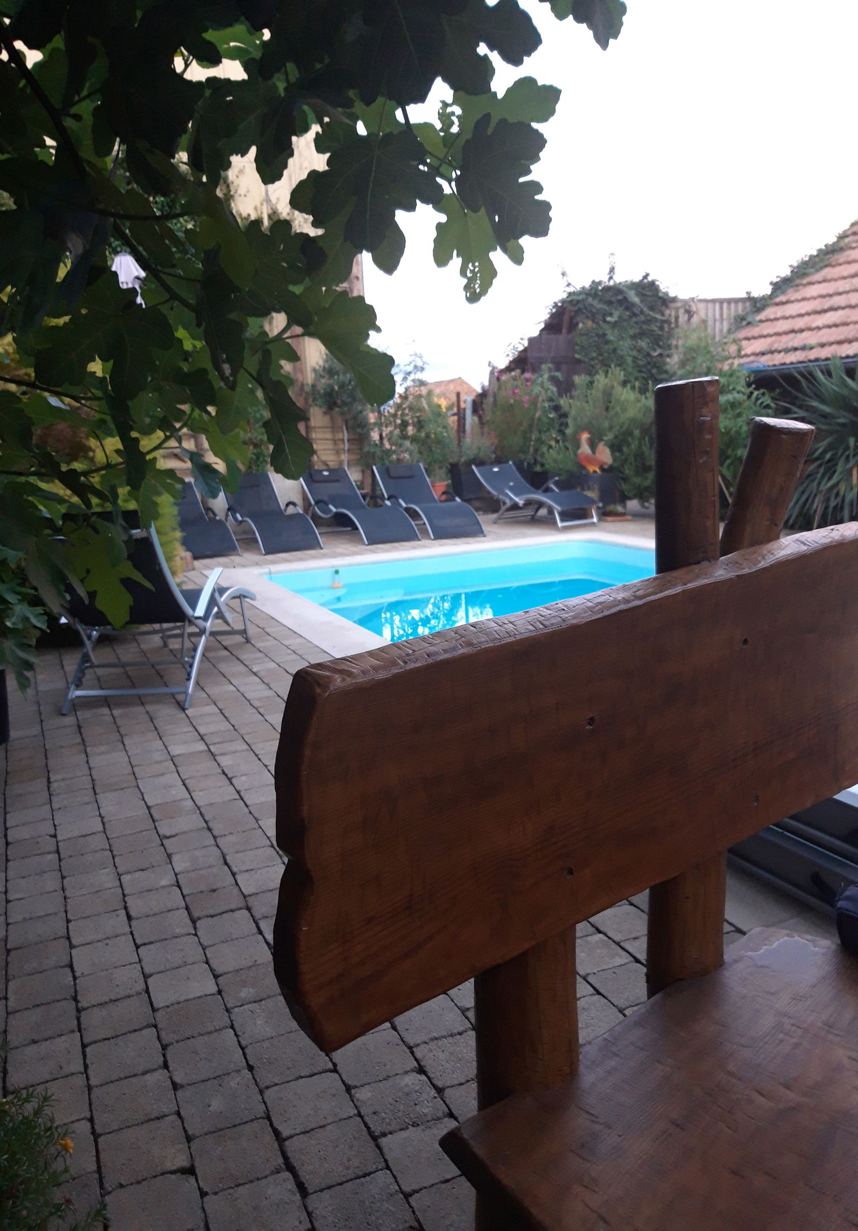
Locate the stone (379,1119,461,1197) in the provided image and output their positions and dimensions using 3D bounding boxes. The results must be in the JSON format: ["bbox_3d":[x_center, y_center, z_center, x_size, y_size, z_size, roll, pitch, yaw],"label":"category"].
[{"bbox_3d":[0.004,0.946,1.582,0.138,0.060,0.137,-7,12,-23],"label":"stone"}]

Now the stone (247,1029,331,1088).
[{"bbox_3d":[-0.272,0.905,1.838,0.141,0.060,0.139,-7,12,-23],"label":"stone"}]

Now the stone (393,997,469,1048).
[{"bbox_3d":[0.002,0.836,1.860,0.135,0.050,0.130,-6,12,-23],"label":"stone"}]

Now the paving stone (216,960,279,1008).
[{"bbox_3d":[-0.390,0.858,2.089,0.140,0.055,0.130,-7,13,-21],"label":"paving stone"}]

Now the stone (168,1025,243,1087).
[{"bbox_3d":[-0.443,0.909,1.851,0.134,0.055,0.132,-7,13,-21],"label":"stone"}]

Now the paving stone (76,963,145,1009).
[{"bbox_3d":[-0.687,0.827,2.008,0.135,0.050,0.122,-6,12,-23],"label":"paving stone"}]

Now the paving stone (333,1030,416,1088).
[{"bbox_3d":[-0.104,0.860,1.752,0.135,0.050,0.132,-6,12,-23],"label":"paving stone"}]

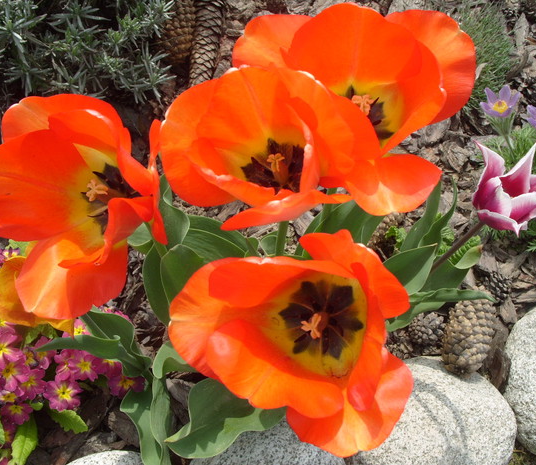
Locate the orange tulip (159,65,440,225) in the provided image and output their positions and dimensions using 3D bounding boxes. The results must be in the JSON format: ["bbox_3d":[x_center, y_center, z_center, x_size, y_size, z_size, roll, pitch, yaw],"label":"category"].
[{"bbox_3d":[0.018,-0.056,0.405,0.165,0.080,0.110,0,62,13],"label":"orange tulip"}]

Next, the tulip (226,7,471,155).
[{"bbox_3d":[0.061,-0.103,0.435,0.155,0.080,0.115,0,68,18],"label":"tulip"}]

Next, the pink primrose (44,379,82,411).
[{"bbox_3d":[-0.168,0.133,0.515,0.031,0.013,0.028,1,69,-3],"label":"pink primrose"}]

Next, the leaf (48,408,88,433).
[{"bbox_3d":[-0.169,0.159,0.530,0.036,0.011,0.019,30,56,22],"label":"leaf"}]

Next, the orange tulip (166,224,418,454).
[{"bbox_3d":[0.014,0.068,0.390,0.145,0.085,0.130,0,83,22],"label":"orange tulip"}]

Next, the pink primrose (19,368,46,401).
[{"bbox_3d":[-0.196,0.125,0.520,0.028,0.012,0.028,1,69,-3],"label":"pink primrose"}]

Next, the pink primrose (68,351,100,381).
[{"bbox_3d":[-0.136,0.099,0.462,0.026,0.011,0.026,0,69,-6],"label":"pink primrose"}]

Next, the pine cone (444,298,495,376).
[{"bbox_3d":[0.187,0.093,0.582,0.045,0.045,0.084,10,68,4],"label":"pine cone"}]

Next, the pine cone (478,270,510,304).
[{"bbox_3d":[0.229,0.056,0.635,0.030,0.030,0.034,15,66,9],"label":"pine cone"}]

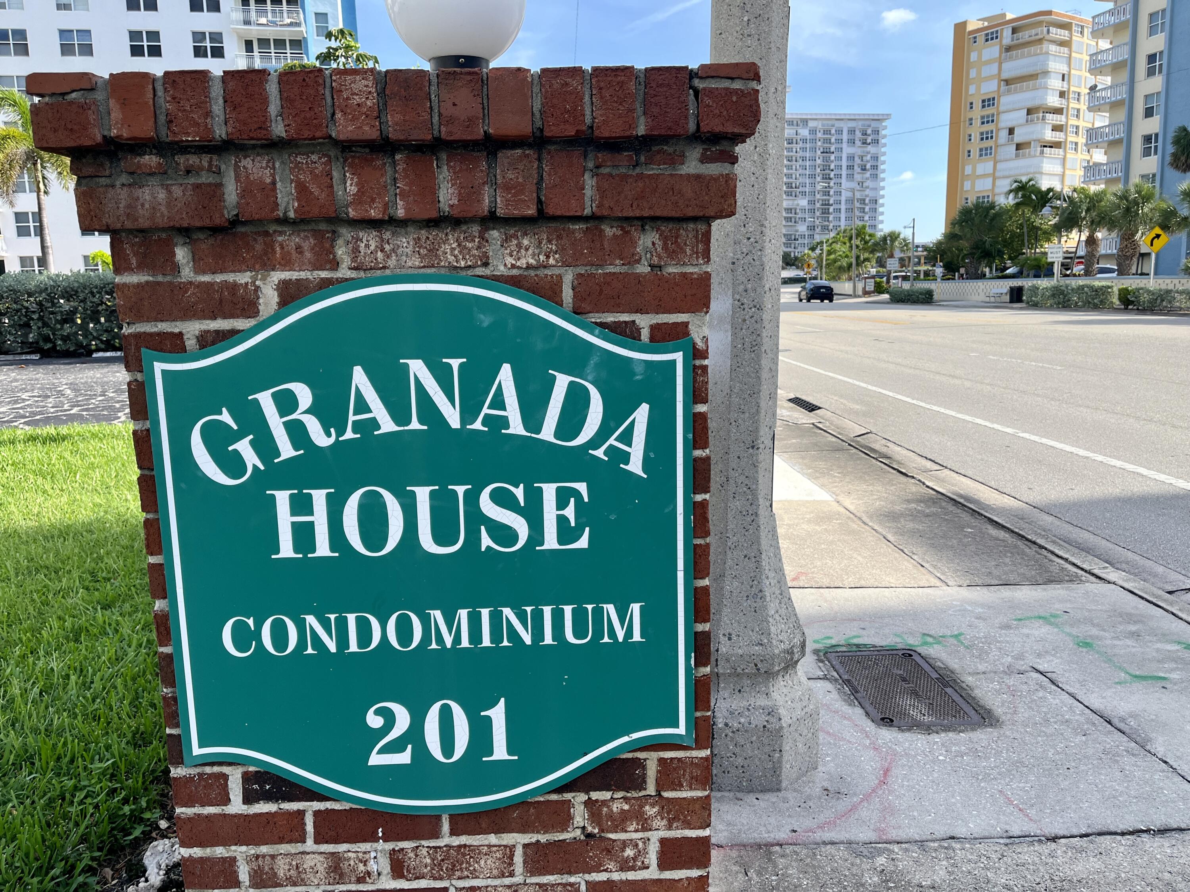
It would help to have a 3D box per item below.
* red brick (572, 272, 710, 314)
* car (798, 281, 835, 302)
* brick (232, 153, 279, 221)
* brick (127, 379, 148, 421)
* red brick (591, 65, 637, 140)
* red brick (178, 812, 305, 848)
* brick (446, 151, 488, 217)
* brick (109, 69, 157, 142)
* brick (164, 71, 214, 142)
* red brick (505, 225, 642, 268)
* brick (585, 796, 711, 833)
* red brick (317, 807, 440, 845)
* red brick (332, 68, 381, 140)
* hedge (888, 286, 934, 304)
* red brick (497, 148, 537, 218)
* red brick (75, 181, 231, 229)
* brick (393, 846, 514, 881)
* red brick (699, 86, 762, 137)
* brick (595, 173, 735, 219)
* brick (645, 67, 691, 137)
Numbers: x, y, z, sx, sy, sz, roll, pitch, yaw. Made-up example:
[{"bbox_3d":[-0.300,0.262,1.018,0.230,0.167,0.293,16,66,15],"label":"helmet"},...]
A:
[{"bbox_3d":[0.067,-0.230,1.346,0.199,0.059,0.092,-2,9,-1],"label":"red brick"},{"bbox_3d":[15.150,-10.646,61.264,1.900,1.500,4.720,-1,10,3],"label":"car"},{"bbox_3d":[-0.466,-0.371,1.319,0.056,0.087,0.195,-2,10,-1],"label":"brick"},{"bbox_3d":[-0.581,-0.075,1.357,0.202,0.057,0.095,-2,9,-2],"label":"brick"},{"bbox_3d":[0.023,-0.480,1.308,0.058,0.092,0.200,-2,9,-2],"label":"red brick"},{"bbox_3d":[-0.562,0.603,1.467,0.199,0.056,0.092,-2,9,-1],"label":"red brick"},{"bbox_3d":[-0.179,-0.379,1.339,0.055,0.087,0.198,-2,9,-1],"label":"brick"},{"bbox_3d":[-0.622,-0.474,1.298,0.059,0.086,0.201,-1,10,-1],"label":"brick"},{"bbox_3d":[-0.548,-0.474,1.300,0.060,0.088,0.201,-1,10,-1],"label":"brick"},{"bbox_3d":[-0.035,-0.294,1.333,0.193,0.058,0.092,-2,9,-1],"label":"red brick"},{"bbox_3d":[0.086,0.593,1.500,0.202,0.058,0.091,-1,10,-1],"label":"brick"},{"bbox_3d":[-0.349,0.596,1.468,0.199,0.057,0.092,-2,10,-1],"label":"red brick"},{"bbox_3d":[-0.318,-0.468,1.279,0.058,0.091,0.195,-2,10,-1],"label":"red brick"},{"bbox_3d":[19.981,-9.550,56.500,1.200,1.070,2.750,-6,11,-24],"label":"hedge"},{"bbox_3d":[-0.111,-0.381,1.340,0.053,0.087,0.198,-2,9,-1],"label":"red brick"},{"bbox_3d":[-0.621,-0.341,1.295,0.205,0.058,0.091,-1,10,-1],"label":"red brick"},{"bbox_3d":[-0.230,0.665,1.488,0.202,0.057,0.095,-2,9,-2],"label":"brick"},{"bbox_3d":[0.183,-0.473,1.317,0.085,0.058,0.201,-1,10,-1],"label":"red brick"},{"bbox_3d":[0.099,-0.362,1.308,0.202,0.057,0.091,-1,10,-1],"label":"brick"},{"bbox_3d":[0.095,-0.483,1.310,0.058,0.092,0.200,-2,9,-2],"label":"brick"}]

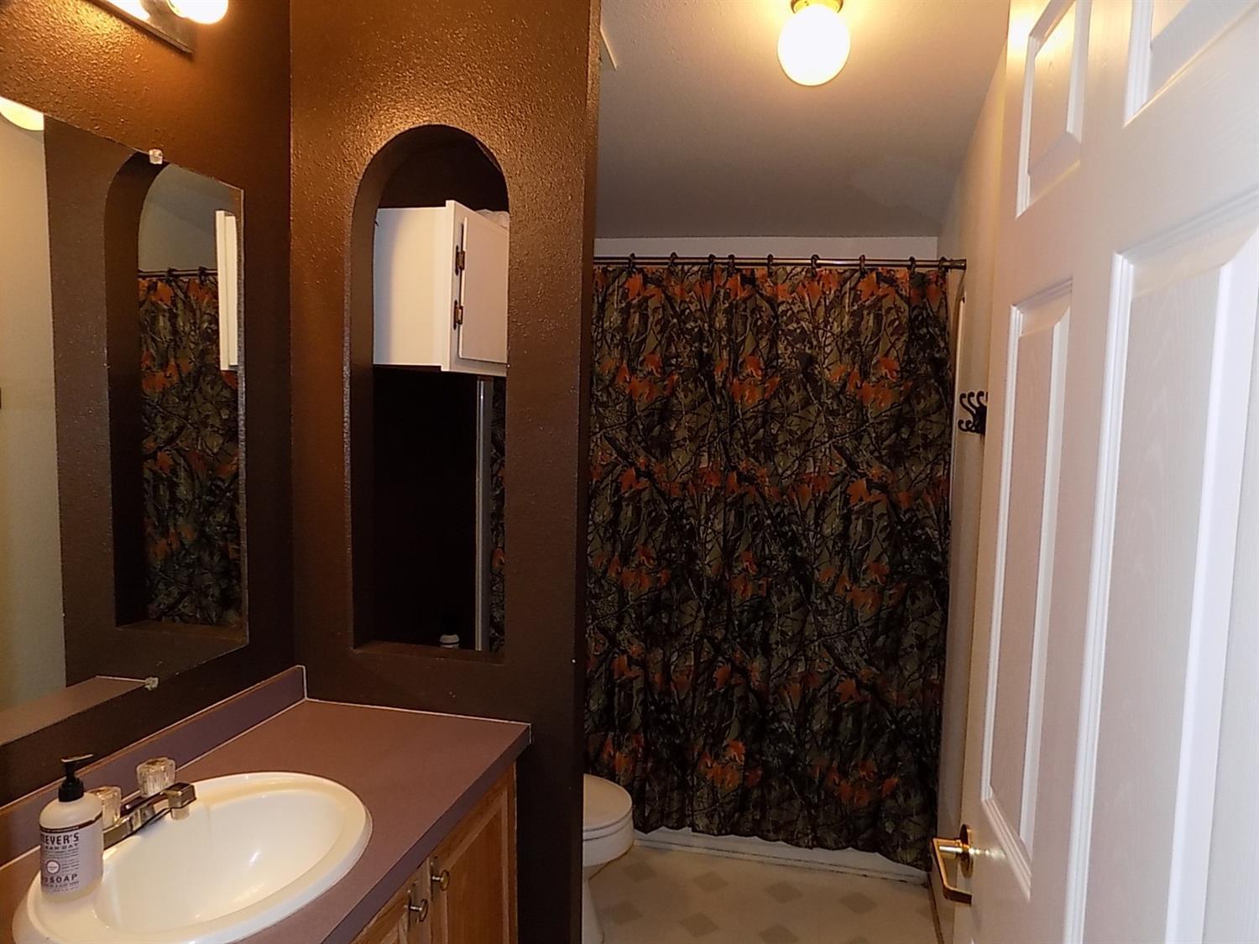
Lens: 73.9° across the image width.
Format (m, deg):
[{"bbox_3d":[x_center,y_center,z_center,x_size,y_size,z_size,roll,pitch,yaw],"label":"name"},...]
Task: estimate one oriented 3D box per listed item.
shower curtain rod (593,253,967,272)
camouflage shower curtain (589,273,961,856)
[{"bbox_3d":[0.244,-0.654,2.602,1.510,0.030,0.030,4,5,13],"label":"shower curtain rod"},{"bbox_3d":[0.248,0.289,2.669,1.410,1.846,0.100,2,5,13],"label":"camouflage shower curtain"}]

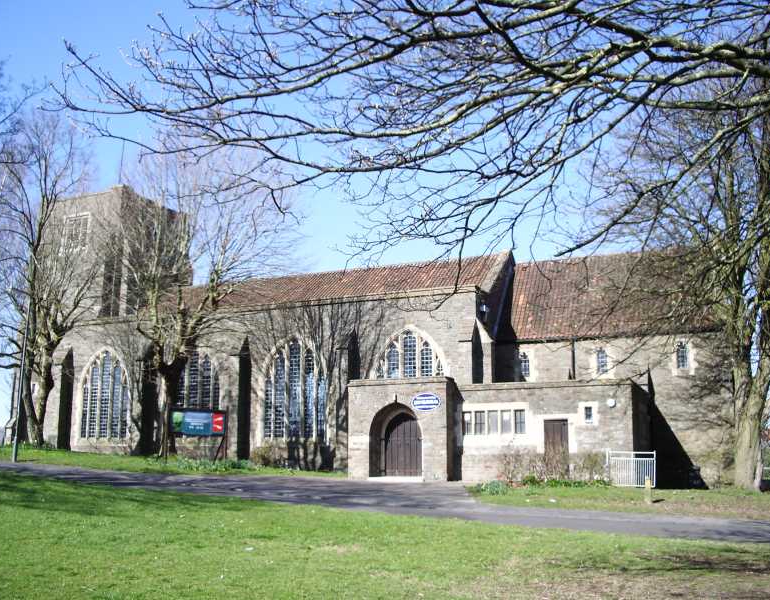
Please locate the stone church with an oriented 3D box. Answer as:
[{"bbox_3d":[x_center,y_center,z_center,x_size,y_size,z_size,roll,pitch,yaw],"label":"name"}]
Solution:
[{"bbox_3d":[-2.720,0.630,37.630,34.460,14.770,12.440,-5,-12,25],"label":"stone church"}]

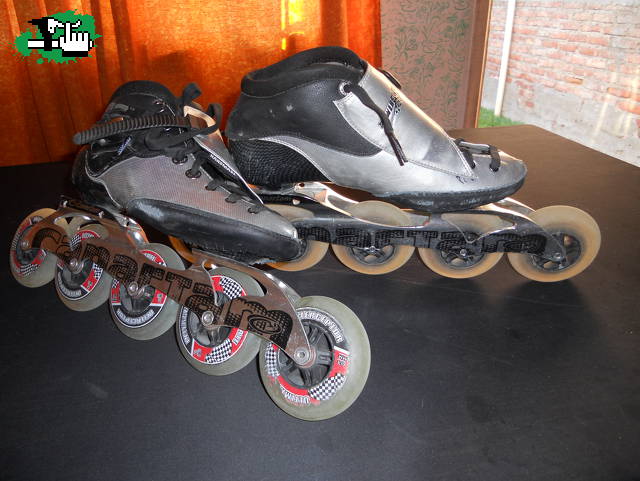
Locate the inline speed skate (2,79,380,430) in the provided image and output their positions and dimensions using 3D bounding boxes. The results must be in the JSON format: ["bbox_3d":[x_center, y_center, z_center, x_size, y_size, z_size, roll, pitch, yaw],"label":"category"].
[{"bbox_3d":[-0.123,-0.026,0.429,0.418,0.227,0.110,14,-6,31],"label":"inline speed skate"}]

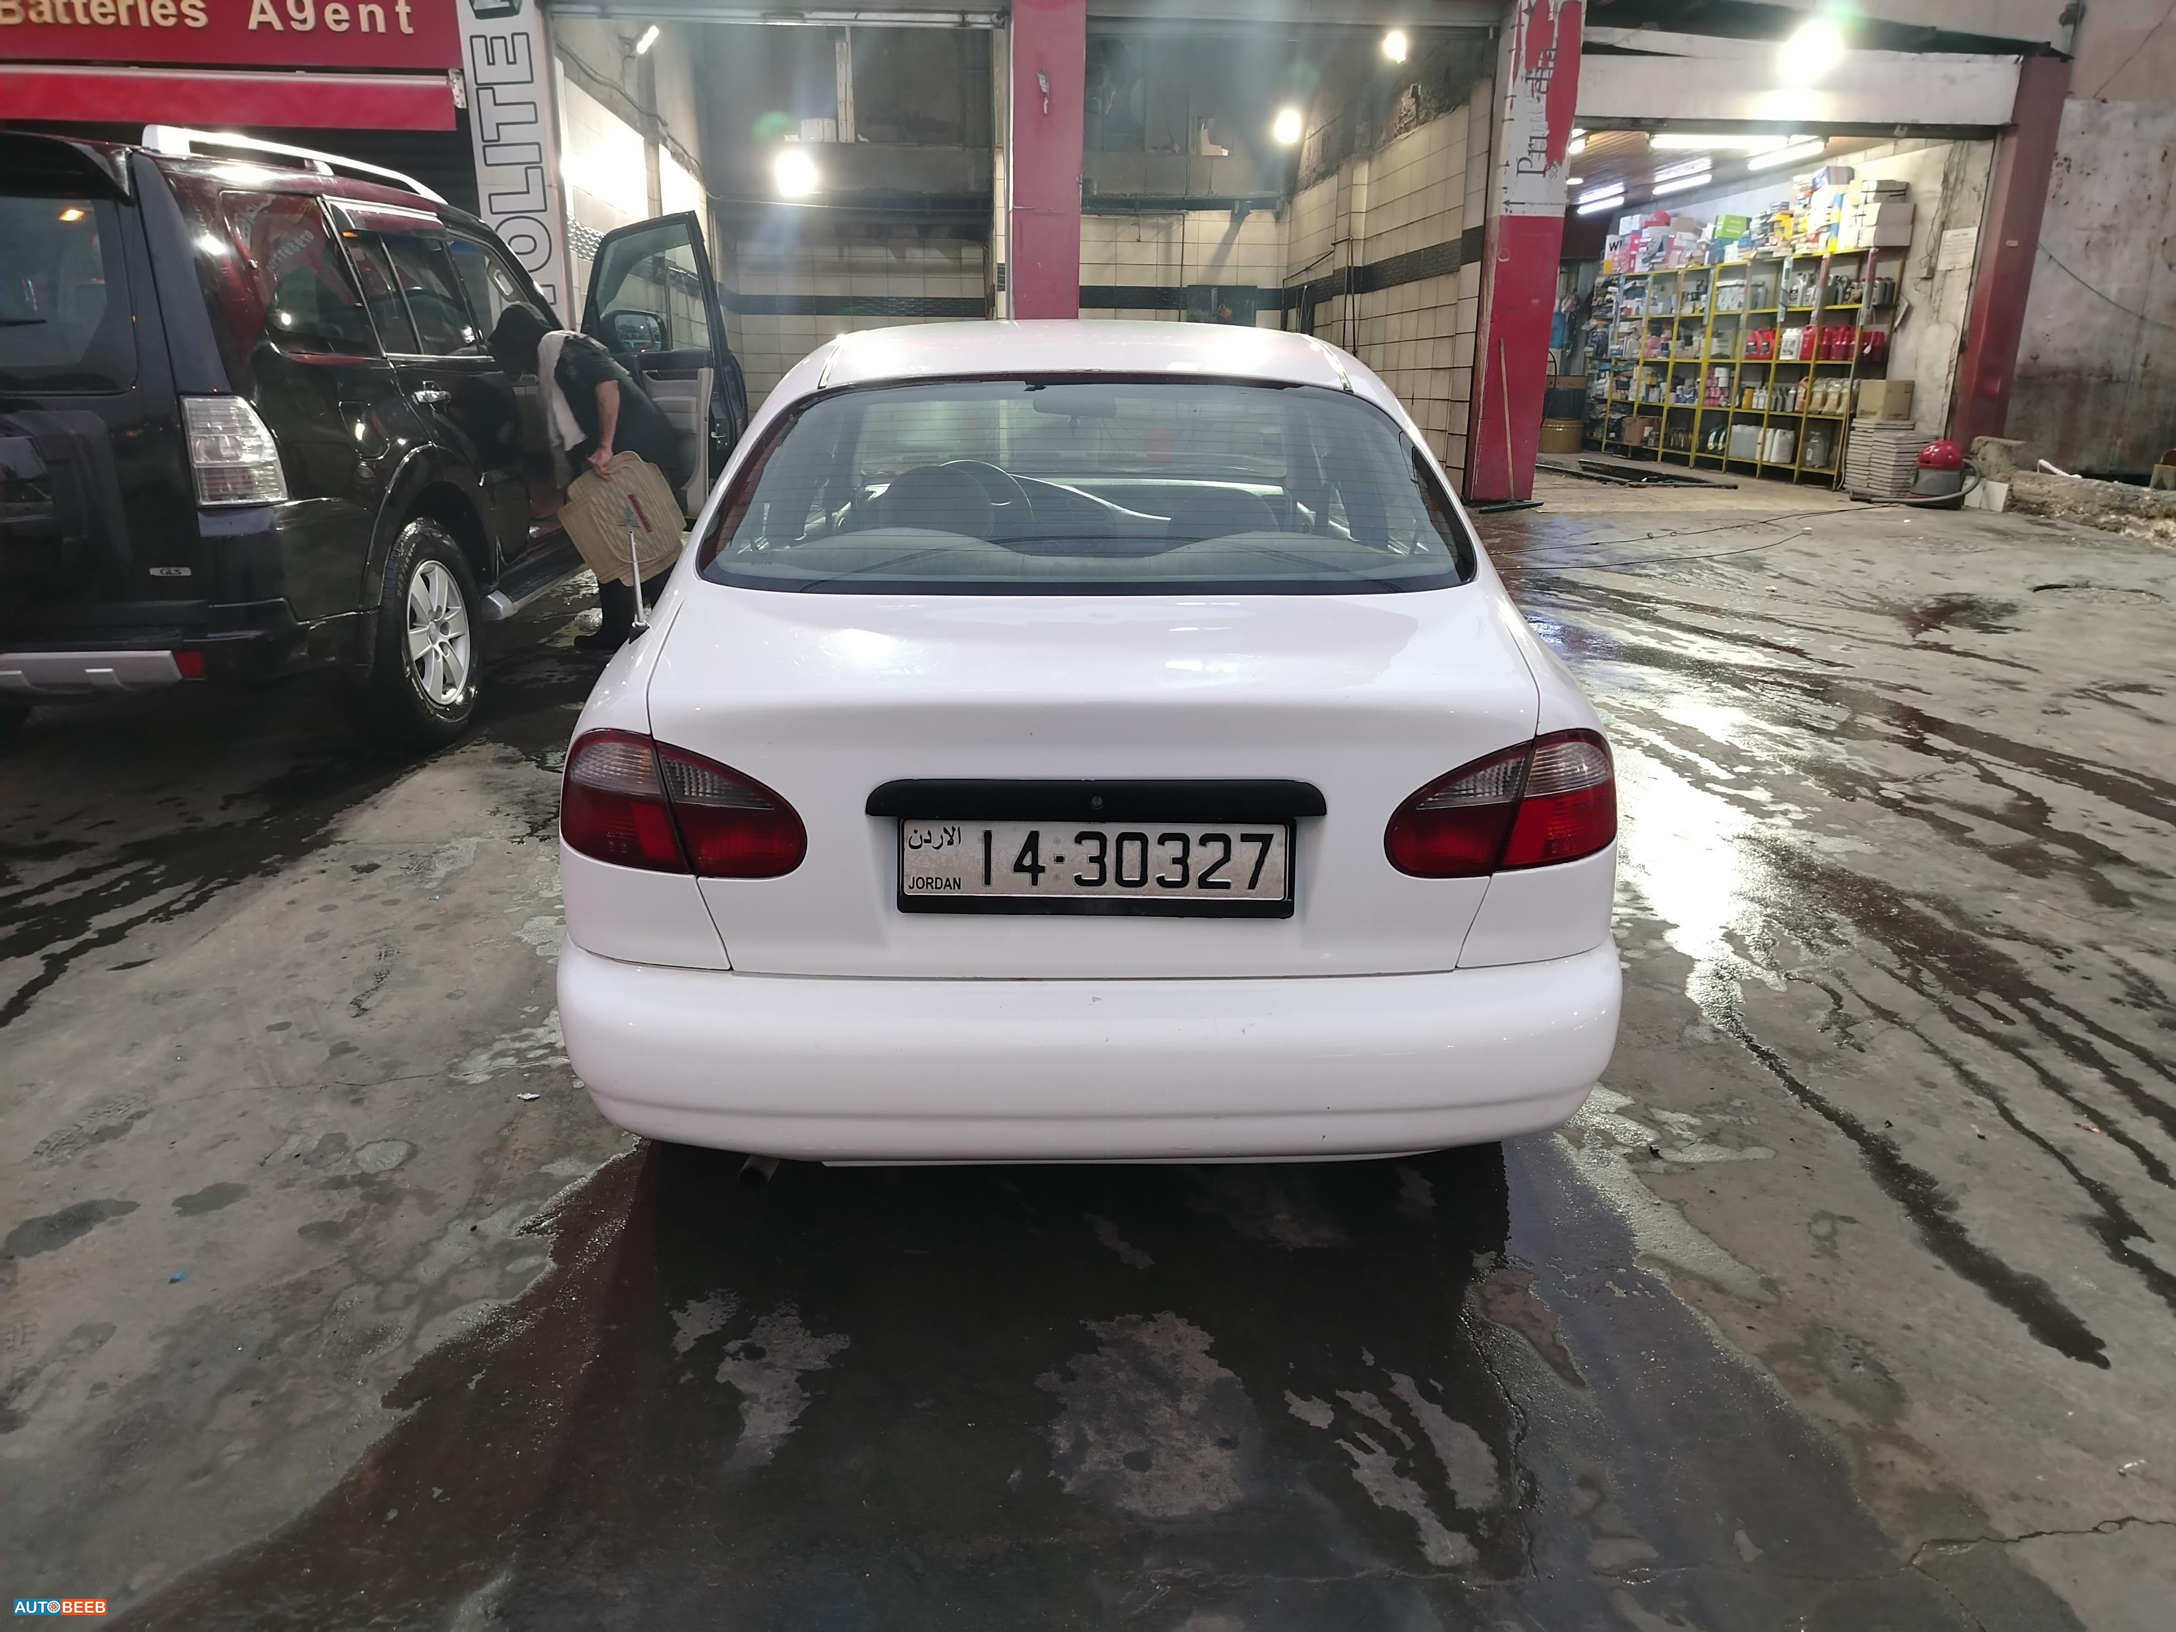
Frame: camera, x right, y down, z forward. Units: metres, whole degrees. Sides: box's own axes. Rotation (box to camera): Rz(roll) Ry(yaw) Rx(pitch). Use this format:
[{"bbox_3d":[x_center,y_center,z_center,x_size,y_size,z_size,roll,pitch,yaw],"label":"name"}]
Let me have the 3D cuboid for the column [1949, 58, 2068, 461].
[{"bbox_3d":[7.649,-4.430,12.684,0.380,3.452,0.340,-1,17,-5],"label":"column"}]

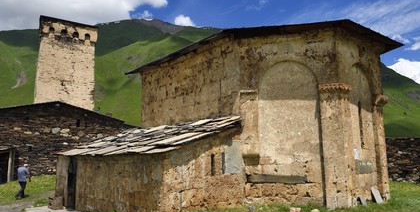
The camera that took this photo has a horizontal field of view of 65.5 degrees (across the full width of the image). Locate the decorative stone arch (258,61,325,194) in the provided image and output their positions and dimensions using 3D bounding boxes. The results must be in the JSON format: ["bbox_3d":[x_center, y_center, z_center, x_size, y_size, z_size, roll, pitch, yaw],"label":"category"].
[{"bbox_3d":[3.029,0.769,12.686,2.415,5.089,0.350,-4,-8,23],"label":"decorative stone arch"}]

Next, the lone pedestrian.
[{"bbox_3d":[-9.212,3.709,16.047,0.600,1.700,0.500,7,-10,-42],"label":"lone pedestrian"}]

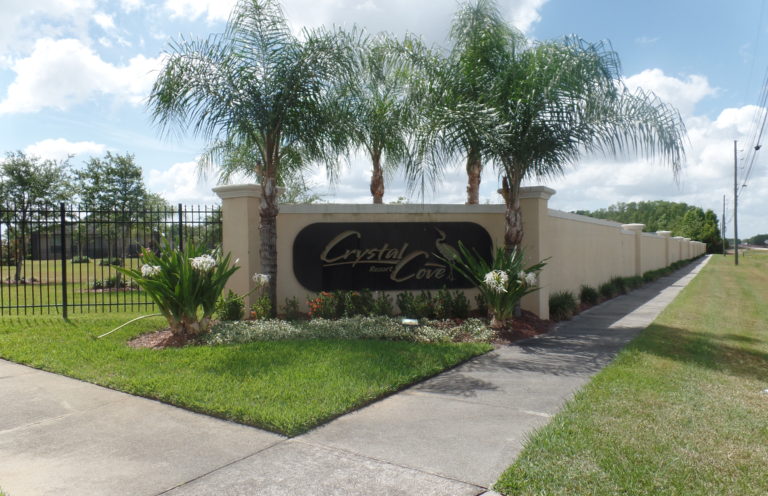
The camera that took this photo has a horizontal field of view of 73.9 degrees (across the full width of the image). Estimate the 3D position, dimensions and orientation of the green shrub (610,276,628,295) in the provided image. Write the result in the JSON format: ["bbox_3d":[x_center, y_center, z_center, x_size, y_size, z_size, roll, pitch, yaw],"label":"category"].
[{"bbox_3d":[6.740,1.070,14.600,0.550,0.520,0.550,0,0,0],"label":"green shrub"}]

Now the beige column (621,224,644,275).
[{"bbox_3d":[11.029,0.160,22.452,0.856,2.422,0.856,-1,0,33],"label":"beige column"}]

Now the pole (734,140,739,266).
[{"bbox_3d":[29.000,-3.660,42.000,0.330,10.350,0.330,0,0,0],"label":"pole"}]

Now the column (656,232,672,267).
[{"bbox_3d":[19.197,0.097,35.084,0.856,2.484,0.856,-1,0,33],"label":"column"}]

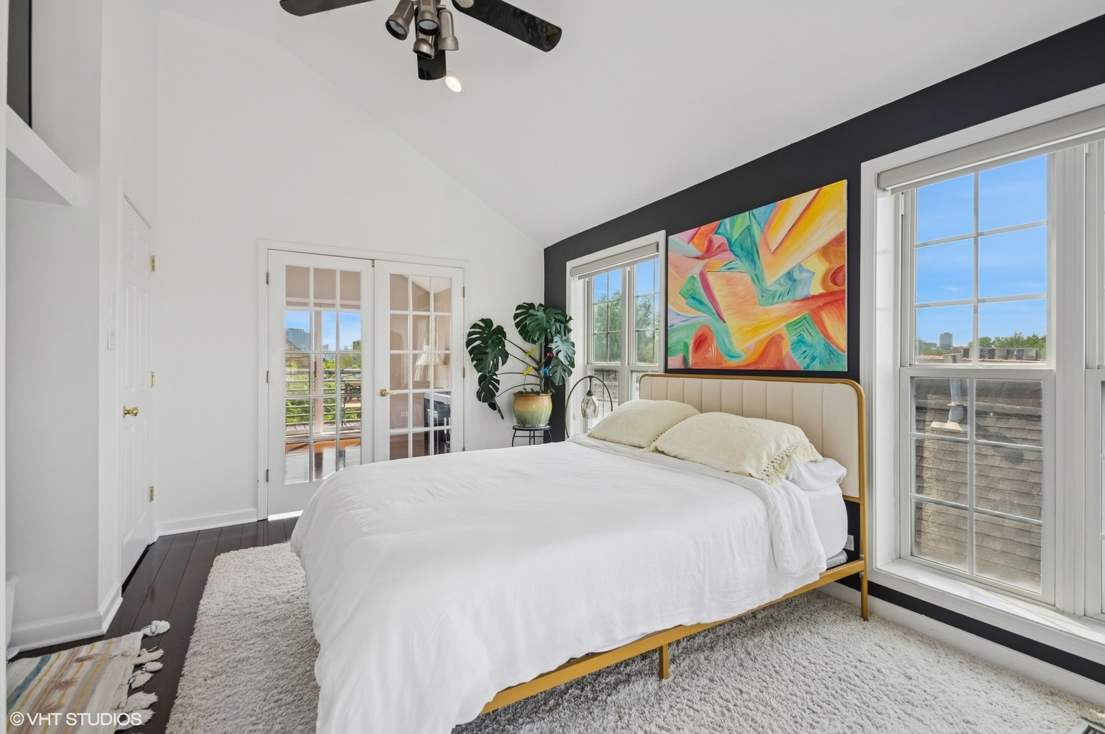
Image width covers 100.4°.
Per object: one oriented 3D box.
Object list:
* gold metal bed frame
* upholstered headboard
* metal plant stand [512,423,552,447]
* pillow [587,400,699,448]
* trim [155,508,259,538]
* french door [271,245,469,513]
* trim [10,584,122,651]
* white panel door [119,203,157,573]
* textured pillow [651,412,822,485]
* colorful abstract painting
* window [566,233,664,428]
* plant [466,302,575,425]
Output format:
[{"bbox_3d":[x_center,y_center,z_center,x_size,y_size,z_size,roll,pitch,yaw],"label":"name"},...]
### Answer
[{"bbox_3d":[0.109,0.596,2.233,2.130,1.070,1.570,0,1,-28],"label":"gold metal bed frame"},{"bbox_3d":[1.023,0.327,2.727,0.060,0.560,1.560,0,1,-28],"label":"upholstered headboard"},{"bbox_3d":[-0.178,0.840,4.133,0.360,0.590,0.360,0,1,-32],"label":"metal plant stand"},{"bbox_3d":[0.594,0.345,2.910,0.450,0.240,0.760,0,1,-28],"label":"pillow"},{"bbox_3d":[-2.431,1.097,3.256,0.560,0.092,0.020,0,1,-32],"label":"trim"},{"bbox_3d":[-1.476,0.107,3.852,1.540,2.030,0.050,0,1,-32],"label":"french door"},{"bbox_3d":[-2.163,1.106,2.046,0.360,0.094,0.380,0,1,-32],"label":"trim"},{"bbox_3d":[-2.388,0.128,2.639,0.050,2.030,0.750,0,1,-32],"label":"white panel door"},{"bbox_3d":[0.914,0.365,2.321,0.460,0.240,0.800,0,1,-28],"label":"textured pillow"},{"bbox_3d":[1.114,-0.441,2.706,0.035,0.920,1.160,0,1,-32],"label":"colorful abstract painting"},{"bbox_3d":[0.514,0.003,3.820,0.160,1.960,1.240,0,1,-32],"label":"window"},{"bbox_3d":[-0.281,-0.027,4.050,0.950,1.090,0.750,0,0,-6],"label":"plant"}]

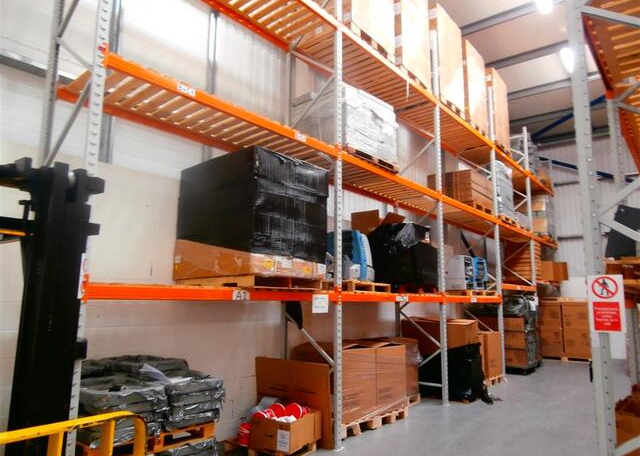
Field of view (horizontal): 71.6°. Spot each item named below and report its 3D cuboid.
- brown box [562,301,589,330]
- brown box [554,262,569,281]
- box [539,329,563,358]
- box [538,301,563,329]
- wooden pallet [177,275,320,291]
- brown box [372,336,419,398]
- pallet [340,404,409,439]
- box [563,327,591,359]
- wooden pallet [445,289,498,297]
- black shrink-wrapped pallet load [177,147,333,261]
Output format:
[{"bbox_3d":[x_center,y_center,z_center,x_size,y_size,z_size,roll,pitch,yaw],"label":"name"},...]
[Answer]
[{"bbox_3d":[7.146,2.426,12.311,0.630,0.729,0.552,-7,-12,39],"label":"brown box"},{"bbox_3d":[7.290,1.331,13.429,0.360,0.510,0.420,-6,-11,39],"label":"brown box"},{"bbox_3d":[6.639,3.221,12.604,0.571,0.739,0.552,-7,-12,39],"label":"box"},{"bbox_3d":[6.511,2.459,12.541,0.600,0.720,0.550,-6,-11,39],"label":"box"},{"bbox_3d":[-0.748,0.602,4.654,1.212,0.123,0.955,-7,-12,39],"label":"wooden pallet"},{"bbox_3d":[1.028,2.214,7.037,0.750,0.830,0.800,-6,-11,39],"label":"brown box"},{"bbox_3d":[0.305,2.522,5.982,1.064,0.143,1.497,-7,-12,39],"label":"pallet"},{"bbox_3d":[7.119,3.158,12.209,0.640,0.749,0.552,-7,-12,39],"label":"box"},{"bbox_3d":[2.622,1.243,8.441,1.024,0.118,1.241,-7,-12,39],"label":"wooden pallet"},{"bbox_3d":[-0.715,-0.142,4.789,1.192,1.005,1.059,-7,-12,39],"label":"black shrink-wrapped pallet load"}]

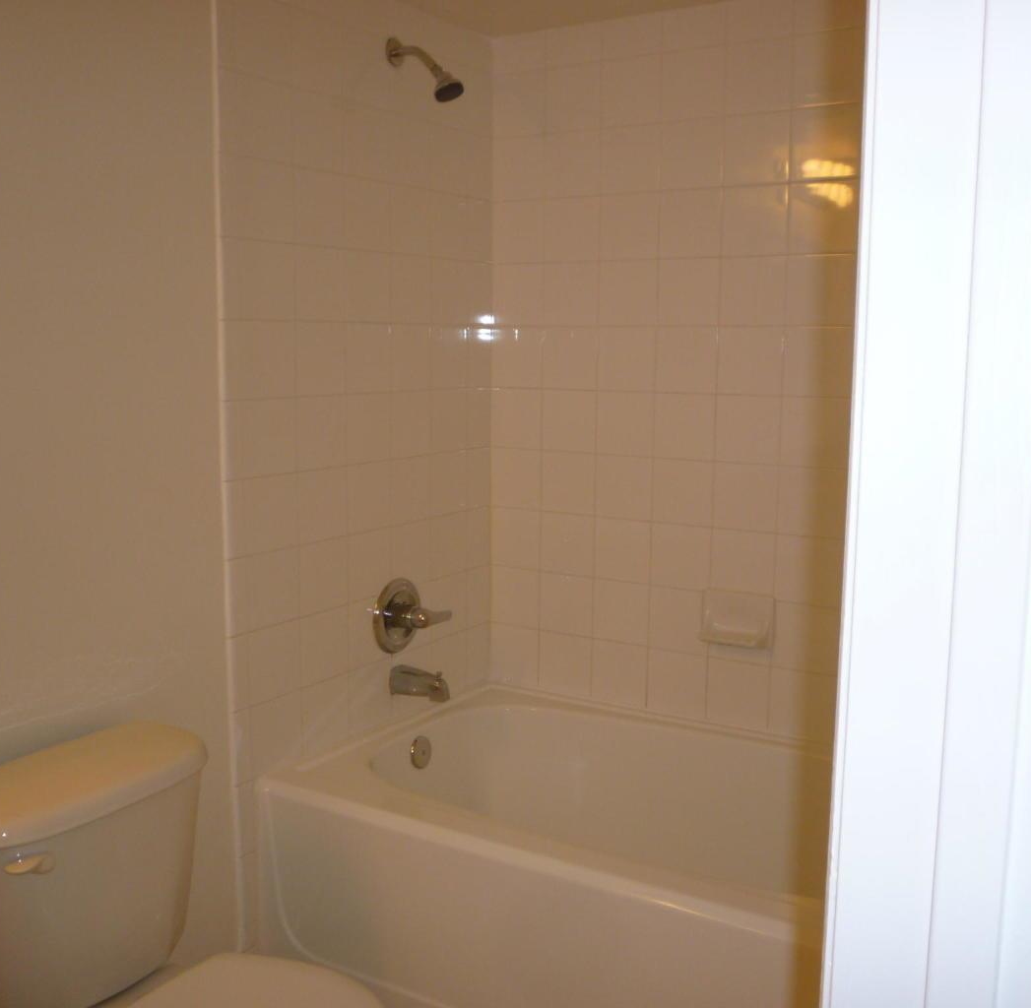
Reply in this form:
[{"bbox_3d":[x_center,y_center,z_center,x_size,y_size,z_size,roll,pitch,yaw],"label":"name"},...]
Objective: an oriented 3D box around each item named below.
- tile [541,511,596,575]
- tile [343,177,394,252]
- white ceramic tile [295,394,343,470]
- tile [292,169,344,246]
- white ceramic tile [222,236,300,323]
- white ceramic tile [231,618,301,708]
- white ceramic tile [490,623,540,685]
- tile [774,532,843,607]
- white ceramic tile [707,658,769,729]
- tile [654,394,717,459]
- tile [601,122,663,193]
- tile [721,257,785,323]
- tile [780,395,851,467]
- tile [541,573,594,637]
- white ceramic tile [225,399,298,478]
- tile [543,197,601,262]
[{"bbox_3d":[0.133,0.099,2.812,0.151,0.151,0.010,6,10,32],"label":"tile"},{"bbox_3d":[-0.324,-0.621,2.420,0.010,0.151,0.150,6,10,32],"label":"tile"},{"bbox_3d":[-0.407,-0.149,2.349,0.010,0.152,0.152,6,10,32],"label":"white ceramic tile"},{"bbox_3d":[-0.404,-0.606,2.300,0.008,0.152,0.152,5,9,32],"label":"tile"},{"bbox_3d":[-0.497,-0.431,2.175,0.010,0.149,0.191,6,10,32],"label":"white ceramic tile"},{"bbox_3d":[-0.503,0.326,2.295,0.009,0.152,0.183,6,10,32],"label":"white ceramic tile"},{"bbox_3d":[0.000,0.391,2.953,0.151,0.152,0.008,5,9,32],"label":"white ceramic tile"},{"bbox_3d":[0.651,0.150,2.504,0.152,0.152,0.009,6,10,32],"label":"tile"},{"bbox_3d":[0.516,0.439,2.610,0.152,0.152,0.010,6,10,32],"label":"white ceramic tile"},{"bbox_3d":[0.394,-0.179,2.623,0.152,0.152,0.009,6,10,32],"label":"tile"},{"bbox_3d":[0.269,-0.798,2.613,0.151,0.151,0.010,5,9,32],"label":"tile"},{"bbox_3d":[0.526,-0.471,2.498,0.152,0.152,0.009,6,10,32],"label":"tile"},{"bbox_3d":[0.654,-0.155,2.457,0.151,0.151,0.010,5,9,32],"label":"tile"},{"bbox_3d":[0.132,0.250,2.834,0.151,0.151,0.010,6,10,32],"label":"tile"},{"bbox_3d":[-0.498,-0.129,2.206,0.010,0.152,0.186,6,10,32],"label":"white ceramic tile"},{"bbox_3d":[0.138,-0.660,2.720,0.152,0.152,0.009,6,10,32],"label":"tile"}]

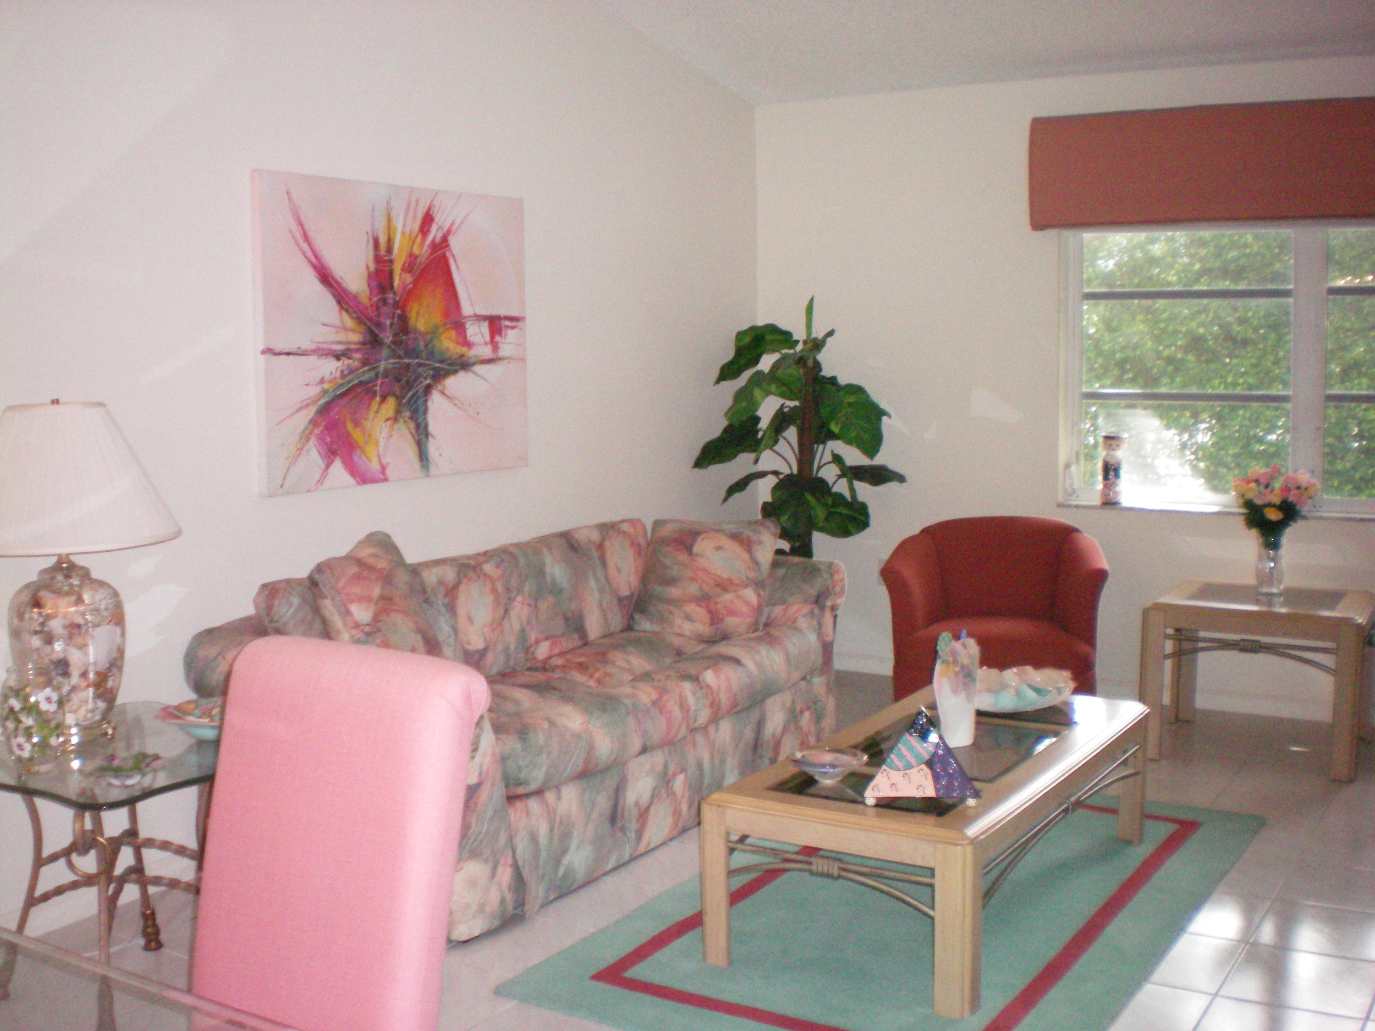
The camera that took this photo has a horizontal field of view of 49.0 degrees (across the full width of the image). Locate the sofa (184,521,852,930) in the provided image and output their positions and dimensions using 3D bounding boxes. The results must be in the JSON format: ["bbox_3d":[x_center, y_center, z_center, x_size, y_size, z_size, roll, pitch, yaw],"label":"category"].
[{"bbox_3d":[-0.383,0.510,4.709,0.917,0.840,2.226,2,7,31],"label":"sofa"}]

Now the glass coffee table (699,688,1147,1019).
[{"bbox_3d":[0.683,0.796,3.955,0.679,0.382,1.407,2,7,31],"label":"glass coffee table"}]

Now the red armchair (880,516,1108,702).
[{"bbox_3d":[1.125,0.435,5.456,0.780,0.777,0.750,1,6,17],"label":"red armchair"}]

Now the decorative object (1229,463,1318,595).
[{"bbox_3d":[2.097,0.055,5.414,0.310,0.455,0.280,1,6,20],"label":"decorative object"}]

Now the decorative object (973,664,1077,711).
[{"bbox_3d":[0.939,0.514,4.393,0.360,0.080,0.300,0,6,12],"label":"decorative object"}]

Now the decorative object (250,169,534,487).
[{"bbox_3d":[-0.886,-0.570,4.767,0.040,0.924,1.211,2,7,31],"label":"decorative object"}]

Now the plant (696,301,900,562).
[{"bbox_3d":[0.473,-0.041,6.011,0.840,1.640,0.780,-1,6,5],"label":"plant"}]

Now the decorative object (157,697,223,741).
[{"bbox_3d":[-1.132,0.491,3.648,0.280,0.065,0.230,-3,6,-15],"label":"decorative object"}]

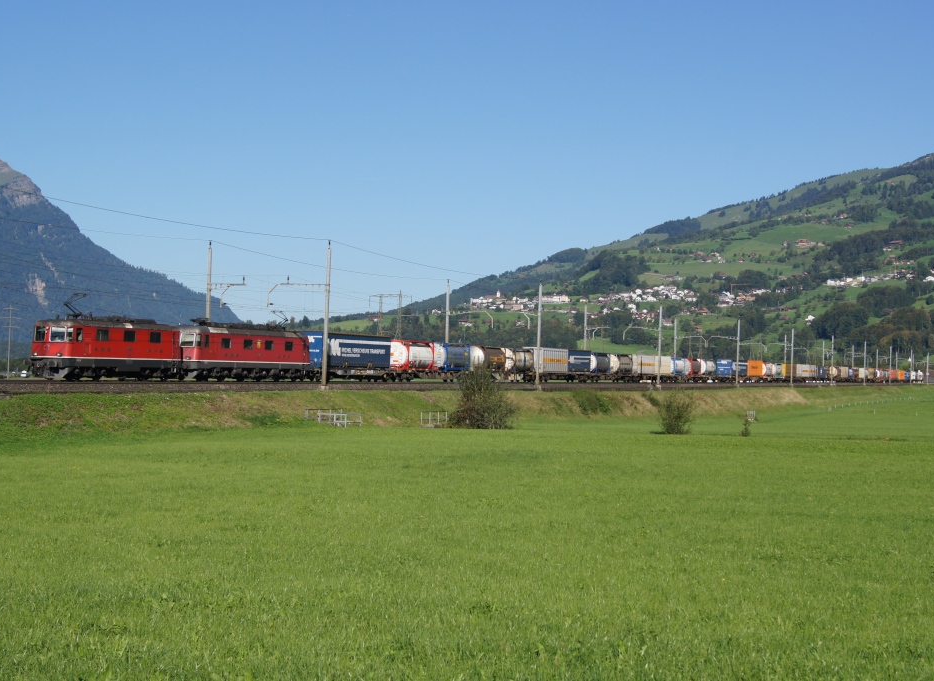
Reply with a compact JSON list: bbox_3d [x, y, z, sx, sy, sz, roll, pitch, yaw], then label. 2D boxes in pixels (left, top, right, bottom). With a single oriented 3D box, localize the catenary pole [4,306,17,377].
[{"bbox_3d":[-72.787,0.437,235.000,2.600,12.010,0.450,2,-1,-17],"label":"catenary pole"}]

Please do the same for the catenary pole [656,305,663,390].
[{"bbox_3d":[26.867,0.871,206.000,0.400,11.920,0.400,1,-1,23],"label":"catenary pole"}]

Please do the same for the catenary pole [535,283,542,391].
[{"bbox_3d":[7.940,-0.549,162.300,0.400,11.860,0.400,1,-1,23],"label":"catenary pole"}]

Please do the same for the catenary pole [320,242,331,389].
[{"bbox_3d":[-11.206,-2.008,118.000,0.400,11.710,0.400,1,-1,23],"label":"catenary pole"}]

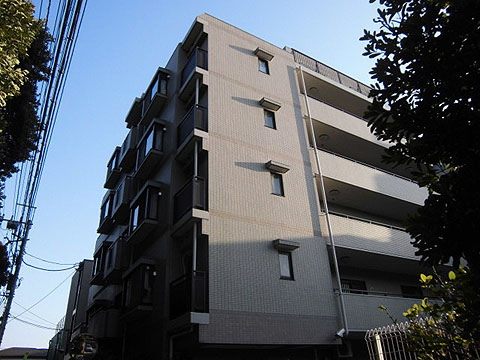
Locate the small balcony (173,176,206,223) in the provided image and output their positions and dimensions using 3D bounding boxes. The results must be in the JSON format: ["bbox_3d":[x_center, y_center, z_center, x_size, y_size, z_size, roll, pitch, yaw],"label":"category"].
[{"bbox_3d":[-1.476,0.725,10.840,0.550,1.018,1.540,14,-33,-28],"label":"small balcony"}]

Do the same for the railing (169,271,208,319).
[{"bbox_3d":[-1.351,3.123,9.498,0.550,1.018,1.540,14,-33,-28],"label":"railing"}]

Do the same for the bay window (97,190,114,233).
[{"bbox_3d":[-6.927,1.797,19.138,0.555,1.464,2.297,14,-33,-27],"label":"bay window"}]

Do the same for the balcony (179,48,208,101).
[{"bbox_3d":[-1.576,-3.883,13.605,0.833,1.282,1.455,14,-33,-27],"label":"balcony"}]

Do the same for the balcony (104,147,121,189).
[{"bbox_3d":[-7.052,-0.663,20.411,0.495,1.512,2.172,14,-33,-28],"label":"balcony"}]

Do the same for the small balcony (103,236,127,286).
[{"bbox_3d":[-4.963,3.277,14.798,0.632,1.292,1.818,14,-33,-27],"label":"small balcony"}]

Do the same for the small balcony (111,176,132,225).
[{"bbox_3d":[-5.081,0.891,16.105,0.632,1.321,1.818,14,-33,-27],"label":"small balcony"}]

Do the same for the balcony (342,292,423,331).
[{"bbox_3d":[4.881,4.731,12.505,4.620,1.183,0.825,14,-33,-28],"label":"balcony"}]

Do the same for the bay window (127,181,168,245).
[{"bbox_3d":[-3.470,1.248,13.012,0.488,1.416,2.201,14,-33,-27],"label":"bay window"}]

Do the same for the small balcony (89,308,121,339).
[{"bbox_3d":[-5.192,5.798,13.977,0.632,1.018,2.613,14,-33,-28],"label":"small balcony"}]

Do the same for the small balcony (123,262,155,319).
[{"bbox_3d":[-3.360,3.655,11.700,0.495,1.485,2.090,14,-33,-28],"label":"small balcony"}]

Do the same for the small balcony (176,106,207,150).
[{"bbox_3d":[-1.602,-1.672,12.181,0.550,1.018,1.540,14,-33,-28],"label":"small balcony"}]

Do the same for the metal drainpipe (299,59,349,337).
[{"bbox_3d":[2.999,-0.169,13.390,0.100,10.977,0.100,14,-33,-27],"label":"metal drainpipe"}]

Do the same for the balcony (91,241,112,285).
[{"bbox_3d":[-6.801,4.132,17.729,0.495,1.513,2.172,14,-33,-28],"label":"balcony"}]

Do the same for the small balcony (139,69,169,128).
[{"bbox_3d":[-3.706,-3.549,15.639,0.488,1.455,2.201,14,-33,-27],"label":"small balcony"}]

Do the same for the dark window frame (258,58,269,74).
[{"bbox_3d":[0.979,-4.622,14.756,0.510,0.831,0.096,14,-33,-28],"label":"dark window frame"}]

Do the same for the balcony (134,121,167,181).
[{"bbox_3d":[-3.588,-1.142,14.321,0.488,1.416,2.201,14,-33,-27],"label":"balcony"}]

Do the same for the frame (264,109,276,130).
[{"bbox_3d":[1.105,-2.225,13.414,0.510,0.831,0.096,14,-33,-28],"label":"frame"}]

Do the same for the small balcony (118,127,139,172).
[{"bbox_3d":[-5.199,-1.507,17.418,0.632,1.282,1.818,14,-33,-27],"label":"small balcony"}]

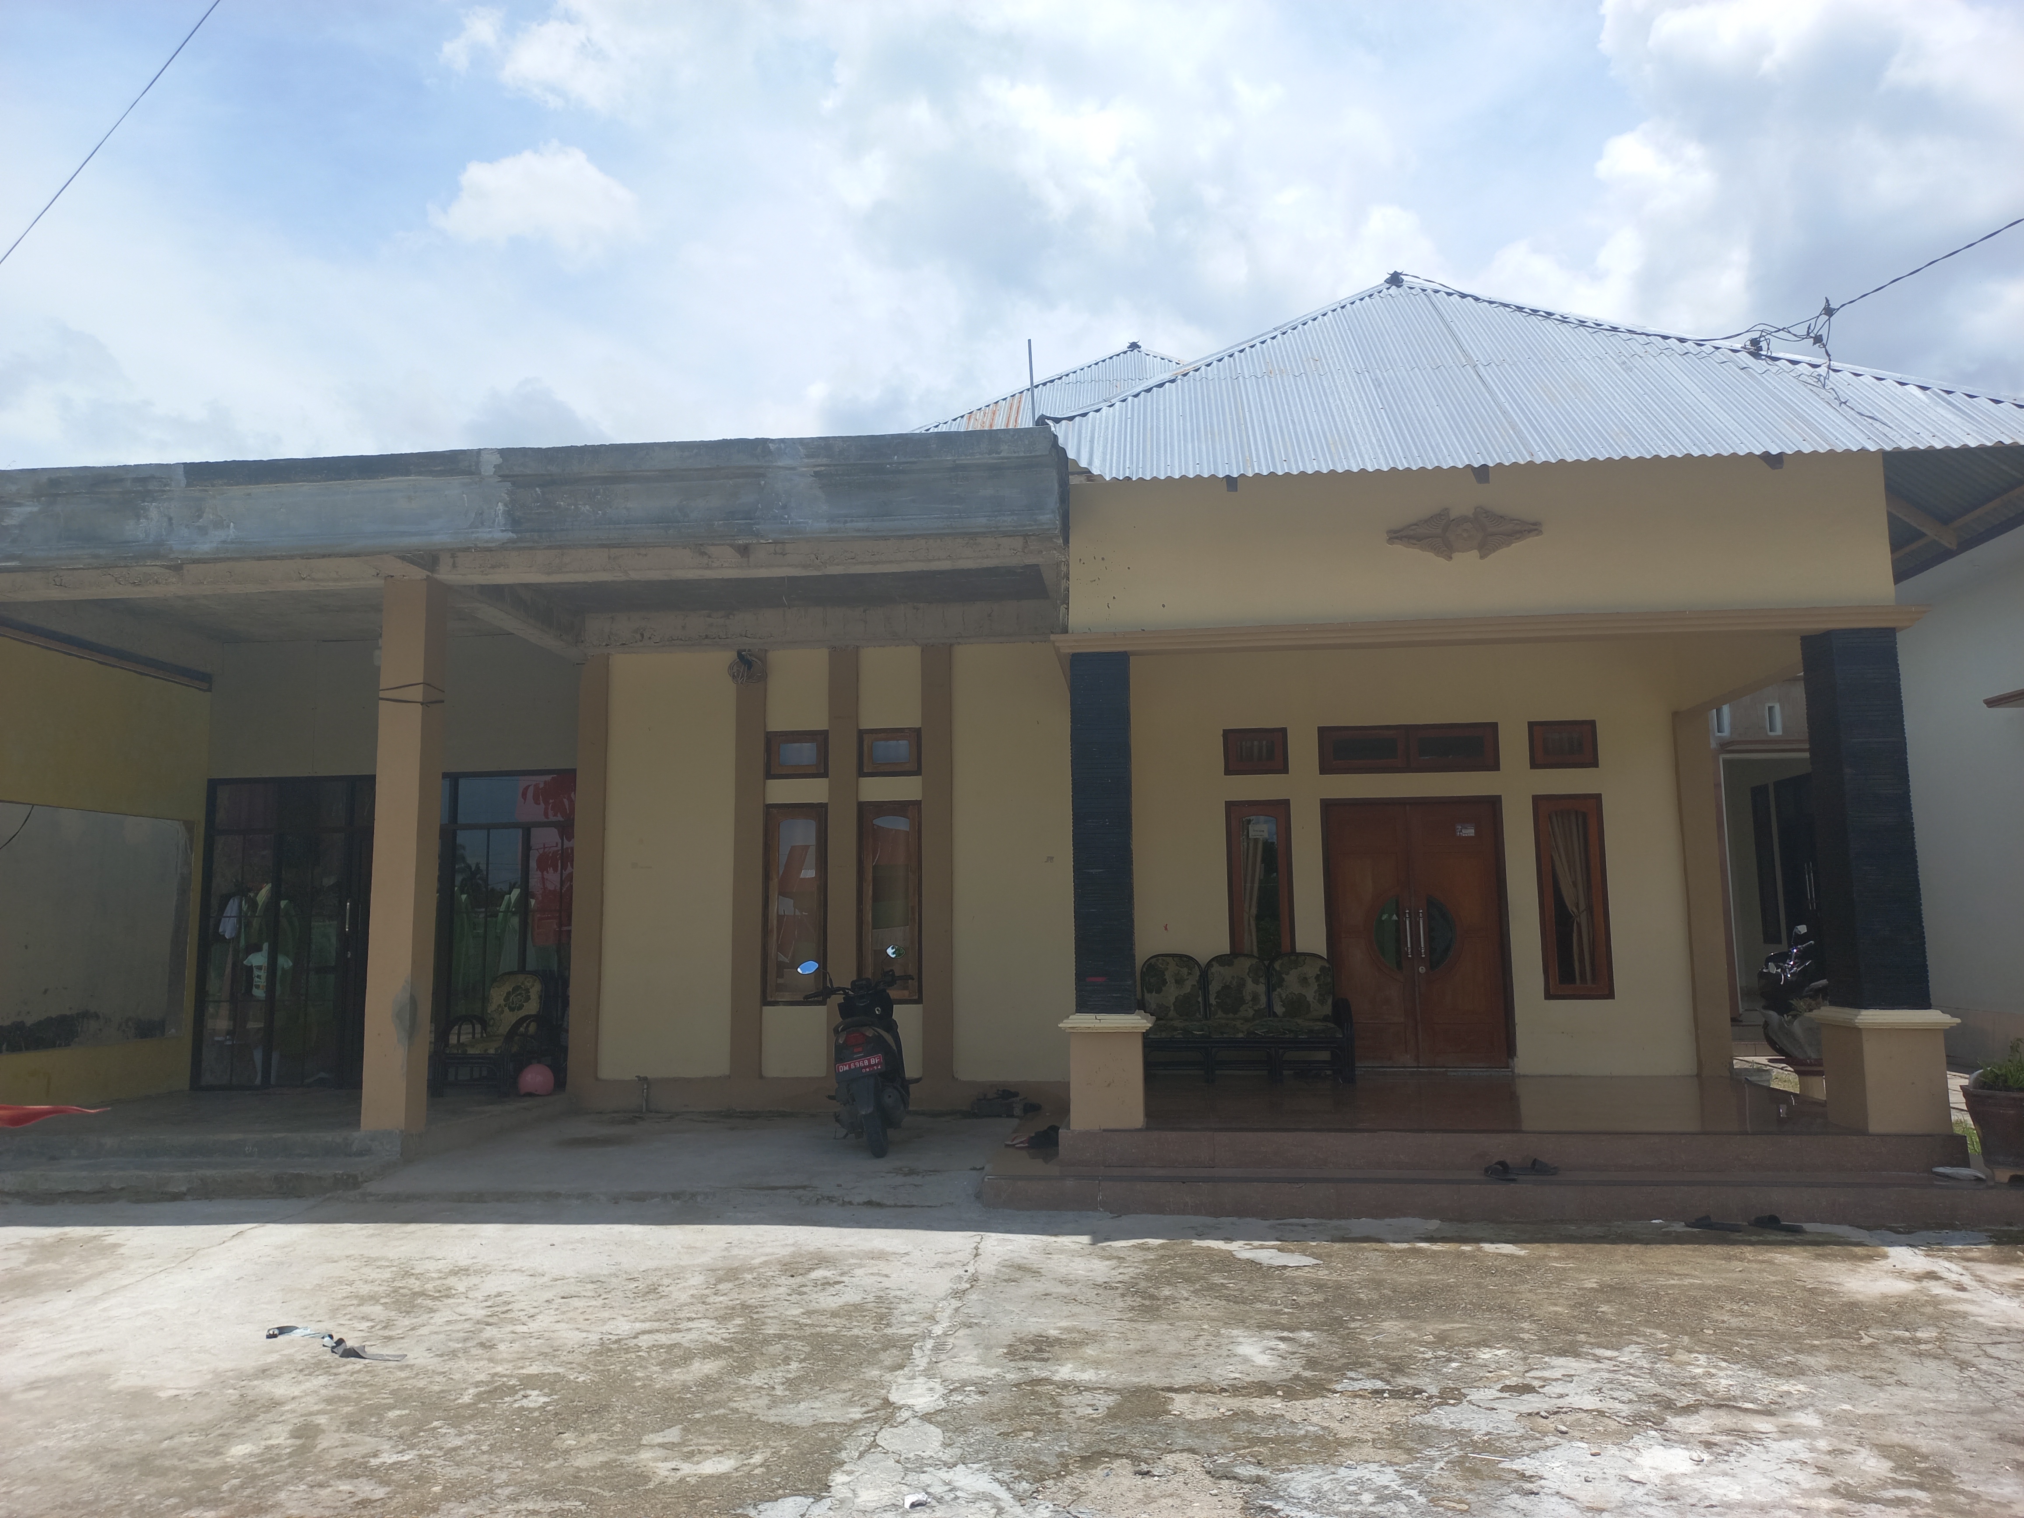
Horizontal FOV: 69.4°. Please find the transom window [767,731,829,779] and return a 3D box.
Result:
[{"bbox_3d":[-1.635,-0.026,11.219,0.488,0.369,0.106,-1,-7,6],"label":"transom window"}]

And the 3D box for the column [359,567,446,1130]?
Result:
[{"bbox_3d":[-3.895,0.575,9.421,0.289,3.512,0.303,-1,-7,6],"label":"column"}]

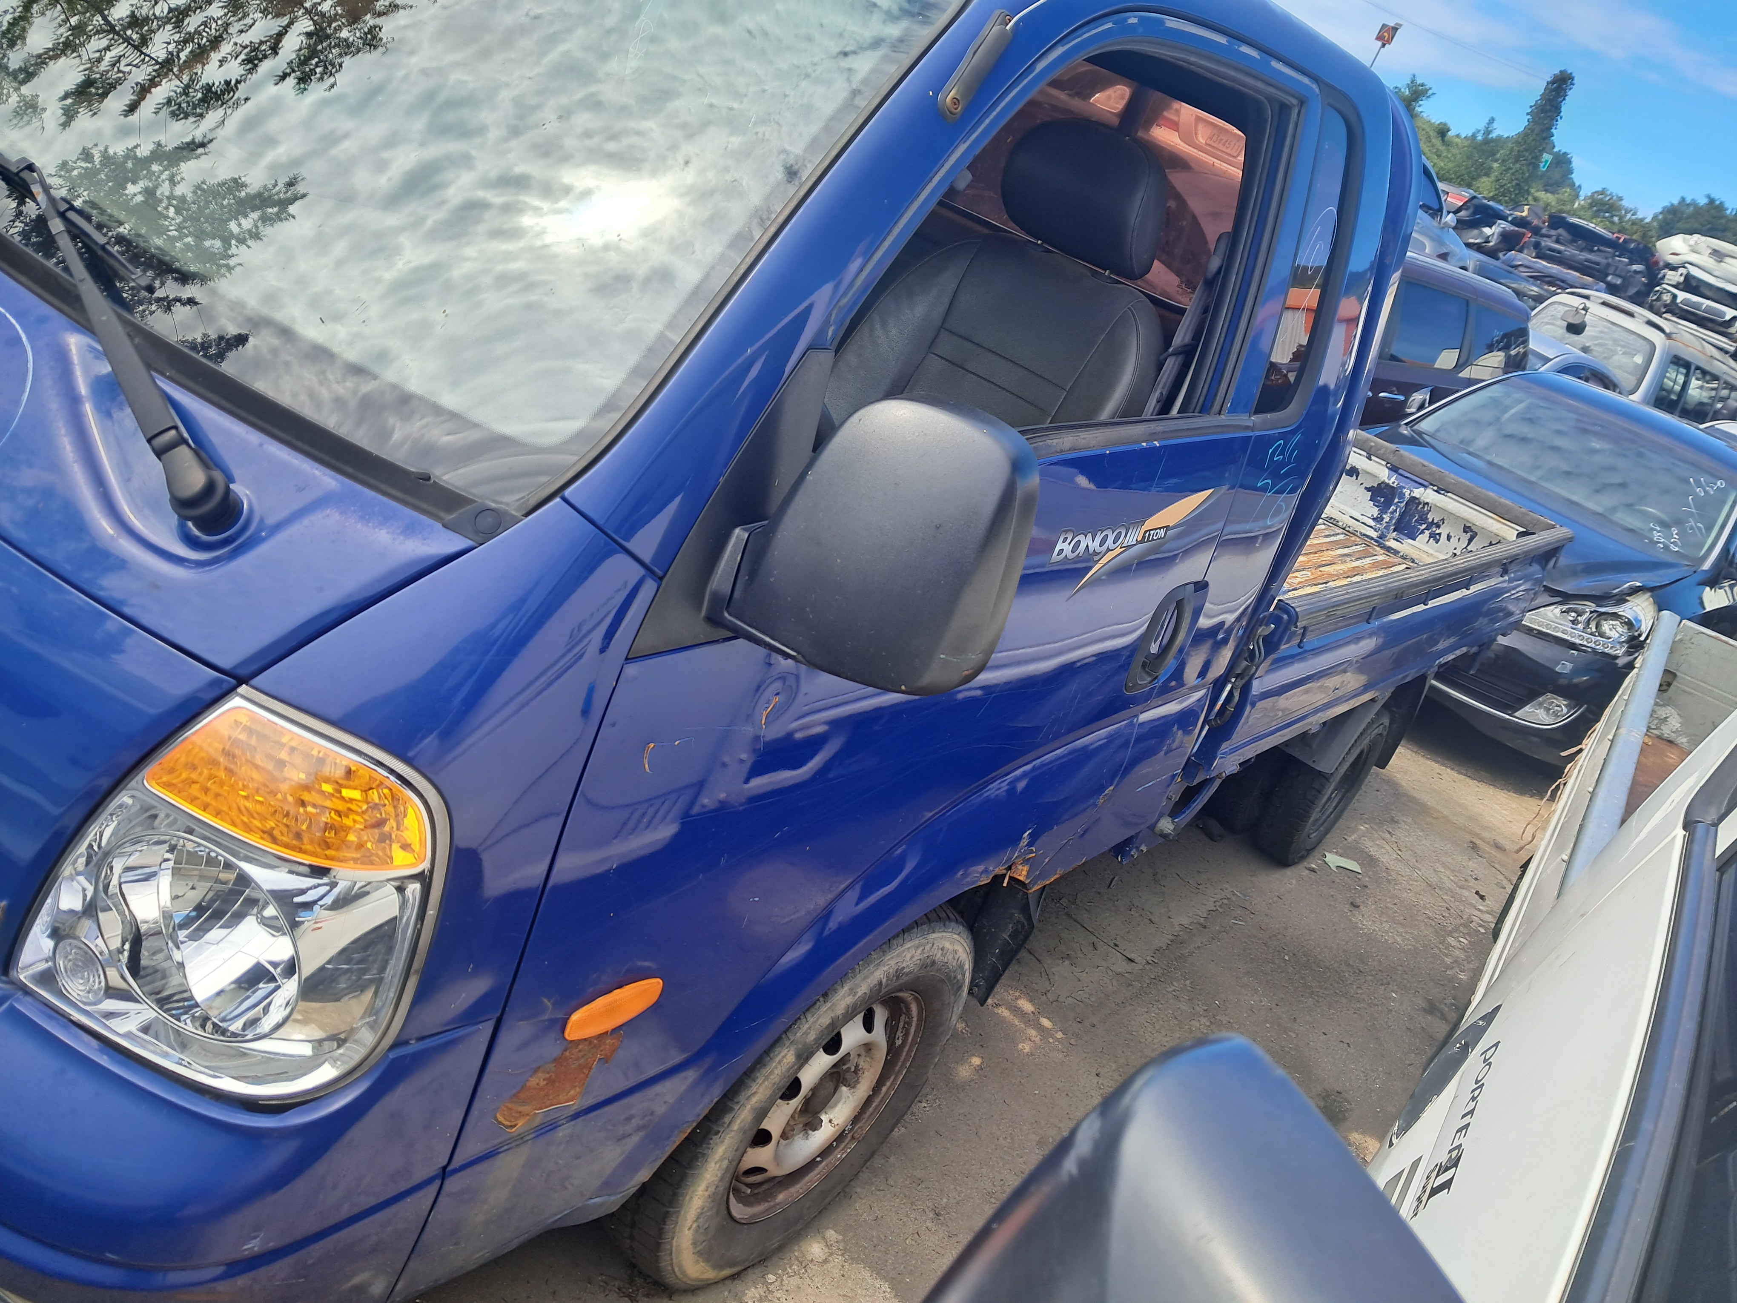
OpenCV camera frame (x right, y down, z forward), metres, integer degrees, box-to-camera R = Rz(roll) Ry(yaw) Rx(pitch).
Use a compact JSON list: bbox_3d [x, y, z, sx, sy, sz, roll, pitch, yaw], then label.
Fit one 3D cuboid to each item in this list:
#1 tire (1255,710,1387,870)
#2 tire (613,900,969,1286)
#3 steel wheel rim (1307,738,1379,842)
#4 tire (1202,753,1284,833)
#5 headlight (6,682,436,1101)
[{"bbox_3d":[1.385,0.379,4.123,0.150,0.575,0.575,34,24,27],"label":"tire"},{"bbox_3d":[-0.117,0.618,2.009,0.198,0.660,0.660,34,25,28],"label":"tire"},{"bbox_3d":[1.388,0.382,4.121,0.130,0.370,0.370,34,24,27],"label":"steel wheel rim"},{"bbox_3d":[1.251,0.290,4.205,0.150,0.575,0.575,34,24,27],"label":"tire"},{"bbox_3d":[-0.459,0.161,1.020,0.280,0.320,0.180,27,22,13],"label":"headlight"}]

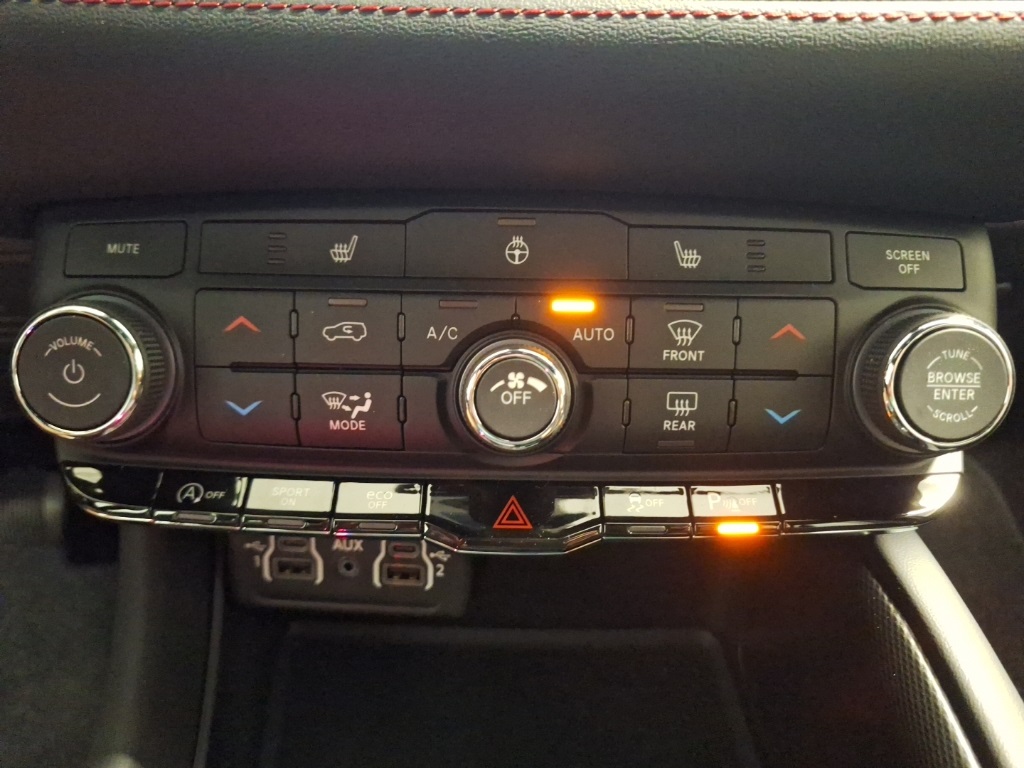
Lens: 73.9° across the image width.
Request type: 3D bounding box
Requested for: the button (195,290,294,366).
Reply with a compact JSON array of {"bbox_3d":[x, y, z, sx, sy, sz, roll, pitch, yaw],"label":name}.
[{"bbox_3d":[-0.086,-0.018,0.221,0.032,0.025,0.006,1,8,2],"label":"button"}]

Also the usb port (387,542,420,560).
[{"bbox_3d":[-0.041,0.063,0.262,0.013,0.007,0.007,1,2,3],"label":"usb port"}]

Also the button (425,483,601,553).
[{"bbox_3d":[0.000,0.042,0.213,0.054,0.021,0.011,1,-9,0],"label":"button"}]

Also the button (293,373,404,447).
[{"bbox_3d":[-0.051,0.008,0.216,0.033,0.024,0.010,1,9,0],"label":"button"}]

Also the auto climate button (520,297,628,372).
[{"bbox_3d":[0.019,-0.016,0.213,0.034,0.022,0.010,1,7,0],"label":"auto climate button"}]

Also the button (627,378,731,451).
[{"bbox_3d":[0.052,0.009,0.216,0.033,0.023,0.010,1,9,0],"label":"button"}]

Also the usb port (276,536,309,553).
[{"bbox_3d":[-0.083,0.059,0.262,0.013,0.007,0.010,1,15,0],"label":"usb port"}]

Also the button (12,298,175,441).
[{"bbox_3d":[-0.128,-0.004,0.209,0.039,0.039,0.019,1,6,1],"label":"button"}]

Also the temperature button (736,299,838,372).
[{"bbox_3d":[0.087,-0.016,0.221,0.031,0.025,0.006,1,8,-2],"label":"temperature button"}]

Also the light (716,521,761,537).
[{"bbox_3d":[0.071,0.045,0.215,0.013,0.004,0.003,1,-3,-2],"label":"light"}]

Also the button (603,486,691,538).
[{"bbox_3d":[0.043,0.041,0.216,0.028,0.016,0.010,1,-9,-2],"label":"button"}]

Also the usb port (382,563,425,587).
[{"bbox_3d":[-0.041,0.071,0.265,0.016,0.010,0.010,1,15,0],"label":"usb port"}]

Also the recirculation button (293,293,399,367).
[{"bbox_3d":[-0.052,-0.018,0.220,0.034,0.024,0.006,1,8,2],"label":"recirculation button"}]

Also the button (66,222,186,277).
[{"bbox_3d":[-0.117,-0.041,0.210,0.036,0.016,0.010,1,7,0],"label":"button"}]

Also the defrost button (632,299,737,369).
[{"bbox_3d":[0.053,-0.016,0.213,0.032,0.022,0.010,1,7,0],"label":"defrost button"}]

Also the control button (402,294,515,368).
[{"bbox_3d":[-0.017,-0.017,0.213,0.034,0.022,0.010,1,7,0],"label":"control button"}]

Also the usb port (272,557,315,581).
[{"bbox_3d":[-0.082,0.070,0.262,0.016,0.009,0.008,1,2,3],"label":"usb port"}]

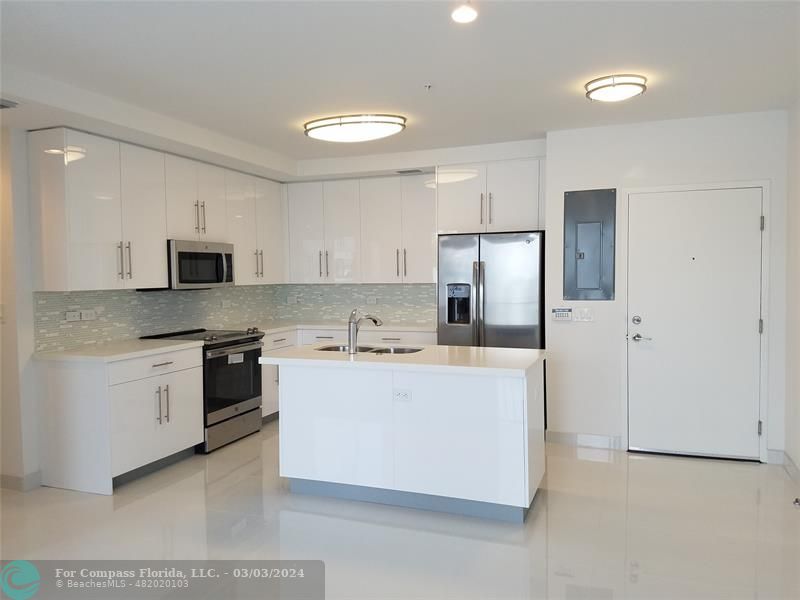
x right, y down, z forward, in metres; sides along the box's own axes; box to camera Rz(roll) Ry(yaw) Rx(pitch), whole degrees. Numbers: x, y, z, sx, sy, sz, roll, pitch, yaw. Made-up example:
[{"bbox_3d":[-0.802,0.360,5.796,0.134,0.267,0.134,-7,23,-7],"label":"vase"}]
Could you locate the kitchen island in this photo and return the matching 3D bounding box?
[{"bbox_3d":[0.050,0.801,3.965,1.684,0.902,0.877,0,2,21],"label":"kitchen island"}]

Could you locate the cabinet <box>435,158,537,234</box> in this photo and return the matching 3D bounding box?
[{"bbox_3d":[0.891,-0.930,5.681,0.932,0.624,0.615,0,2,21],"label":"cabinet"}]

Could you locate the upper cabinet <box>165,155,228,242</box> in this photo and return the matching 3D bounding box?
[{"bbox_3d":[-1.885,-0.843,5.207,0.340,0.687,0.768,0,2,21],"label":"upper cabinet"}]

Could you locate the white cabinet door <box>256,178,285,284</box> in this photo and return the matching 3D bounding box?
[{"bbox_3d":[-1.361,-0.699,6.217,0.030,1.075,0.469,0,3,21],"label":"white cabinet door"}]

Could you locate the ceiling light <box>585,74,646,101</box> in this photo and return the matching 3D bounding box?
[{"bbox_3d":[1.317,-1.284,3.668,0.352,0.080,0.352,0,2,21],"label":"ceiling light"}]

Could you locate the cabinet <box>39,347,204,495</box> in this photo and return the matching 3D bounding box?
[{"bbox_3d":[-2.020,0.822,4.452,0.633,0.879,0.933,0,2,21],"label":"cabinet"}]

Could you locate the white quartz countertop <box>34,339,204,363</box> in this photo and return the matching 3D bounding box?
[{"bbox_3d":[-2.020,0.365,4.423,0.650,0.036,0.949,0,2,21],"label":"white quartz countertop"}]

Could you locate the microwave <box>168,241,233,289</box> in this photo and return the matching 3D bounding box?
[{"bbox_3d":[-1.838,-0.298,5.215,0.422,0.397,0.758,0,2,21],"label":"microwave"}]

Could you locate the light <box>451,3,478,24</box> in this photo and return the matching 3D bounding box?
[{"bbox_3d":[0.290,-1.271,2.681,0.132,0.045,0.132,-1,2,0],"label":"light"}]

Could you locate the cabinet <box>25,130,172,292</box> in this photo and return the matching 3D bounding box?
[{"bbox_3d":[-2.181,-0.614,4.443,0.328,1.077,0.925,0,2,21],"label":"cabinet"}]

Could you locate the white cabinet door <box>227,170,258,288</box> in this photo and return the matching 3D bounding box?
[{"bbox_3d":[-1.528,-0.678,5.768,0.030,1.075,0.490,0,3,21],"label":"white cabinet door"}]

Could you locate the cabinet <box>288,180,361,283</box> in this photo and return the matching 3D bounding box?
[{"bbox_3d":[-0.730,-0.709,6.402,0.834,1.073,0.340,0,2,21],"label":"cabinet"}]

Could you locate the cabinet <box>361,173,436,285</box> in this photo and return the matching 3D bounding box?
[{"bbox_3d":[0.078,-0.710,6.162,0.911,1.077,0.330,0,2,21],"label":"cabinet"}]

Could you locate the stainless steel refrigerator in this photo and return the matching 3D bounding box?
[{"bbox_3d":[0.891,0.293,5.599,0.905,1.775,0.790,0,2,21],"label":"stainless steel refrigerator"}]

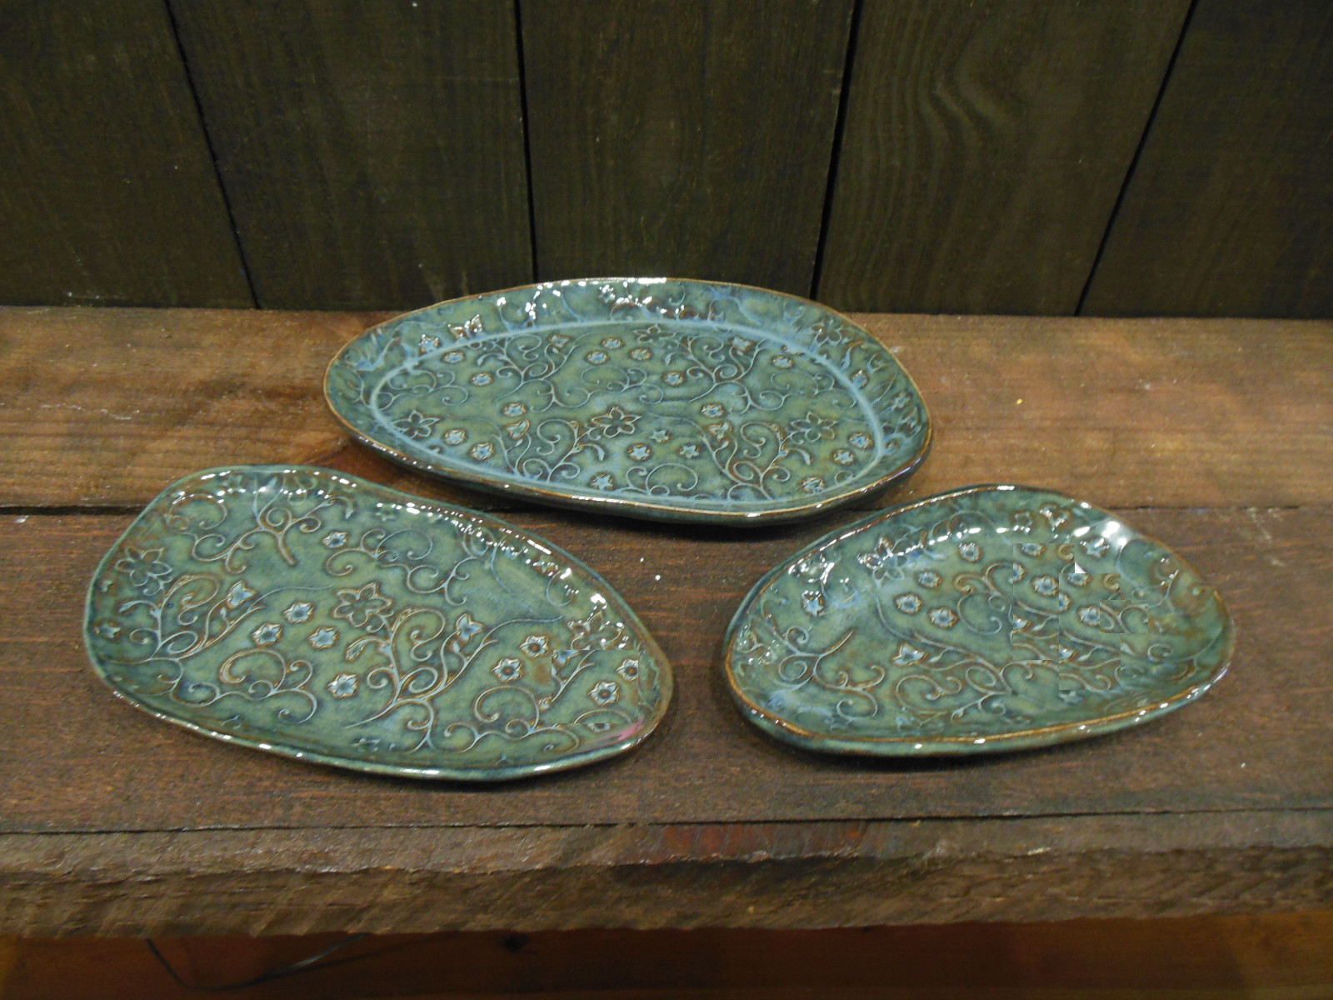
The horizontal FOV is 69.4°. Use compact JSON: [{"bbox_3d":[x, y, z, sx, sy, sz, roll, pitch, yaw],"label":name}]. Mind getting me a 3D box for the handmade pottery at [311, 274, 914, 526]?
[{"bbox_3d":[-0.016,-0.050,0.447,0.268,0.023,0.177,8,42,6],"label":"handmade pottery"}]

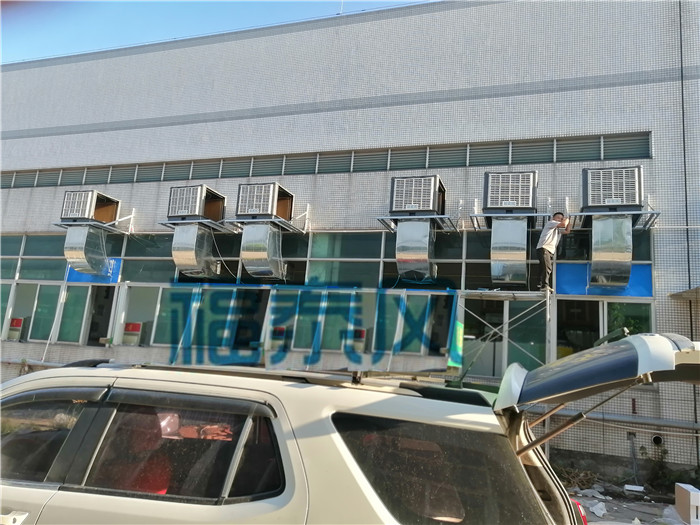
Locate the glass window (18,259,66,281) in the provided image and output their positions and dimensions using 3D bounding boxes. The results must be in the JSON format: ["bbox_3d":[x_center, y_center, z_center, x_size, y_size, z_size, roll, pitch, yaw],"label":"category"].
[{"bbox_3d":[-9.569,0.224,16.386,1.881,0.697,0.080,1,-11,19],"label":"glass window"}]

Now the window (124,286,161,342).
[{"bbox_3d":[-5.896,1.460,14.839,1.077,1.526,0.080,1,-11,19],"label":"window"}]

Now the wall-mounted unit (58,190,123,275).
[{"bbox_3d":[-7.622,-0.851,15.463,1.082,2.223,1.206,1,-11,19],"label":"wall-mounted unit"}]

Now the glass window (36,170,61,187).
[{"bbox_3d":[-9.561,-2.675,16.678,0.980,0.509,0.080,1,-10,18],"label":"glass window"}]

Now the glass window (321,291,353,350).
[{"bbox_3d":[-0.319,1.355,12.093,0.630,1.351,0.100,1,-10,18],"label":"glass window"}]

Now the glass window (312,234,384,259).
[{"bbox_3d":[-0.111,-0.411,13.036,1.919,0.697,0.080,1,-10,18],"label":"glass window"}]

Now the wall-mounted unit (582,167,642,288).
[{"bbox_3d":[5.328,-0.662,10.863,1.049,2.268,1.160,1,-10,19],"label":"wall-mounted unit"}]

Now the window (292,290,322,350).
[{"bbox_3d":[-0.994,1.359,12.316,0.587,1.394,0.100,1,-10,18],"label":"window"}]

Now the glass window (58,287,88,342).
[{"bbox_3d":[-8.040,1.503,15.303,0.898,1.652,0.080,1,-10,18],"label":"glass window"}]

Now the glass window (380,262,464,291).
[{"bbox_3d":[1.583,0.292,11.665,1.827,0.617,0.100,1,-10,18],"label":"glass window"}]

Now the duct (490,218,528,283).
[{"bbox_3d":[3.495,-0.231,11.492,0.717,1.278,0.940,1,-10,19],"label":"duct"}]

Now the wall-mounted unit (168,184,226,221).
[{"bbox_3d":[-4.089,-1.443,14.093,1.049,0.905,1.010,1,-10,19],"label":"wall-mounted unit"}]

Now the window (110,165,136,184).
[{"bbox_3d":[-6.792,-2.640,15.751,0.959,0.517,0.080,1,-10,18],"label":"window"}]

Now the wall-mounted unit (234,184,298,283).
[{"bbox_3d":[-2.190,-0.790,13.612,1.082,2.223,1.206,1,-11,19],"label":"wall-mounted unit"}]

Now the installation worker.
[{"bbox_3d":[4.284,-0.240,11.034,0.620,1.674,0.500,3,-10,9],"label":"installation worker"}]

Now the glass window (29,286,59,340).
[{"bbox_3d":[-9.282,1.540,16.004,0.922,1.686,0.080,1,-11,19],"label":"glass window"}]

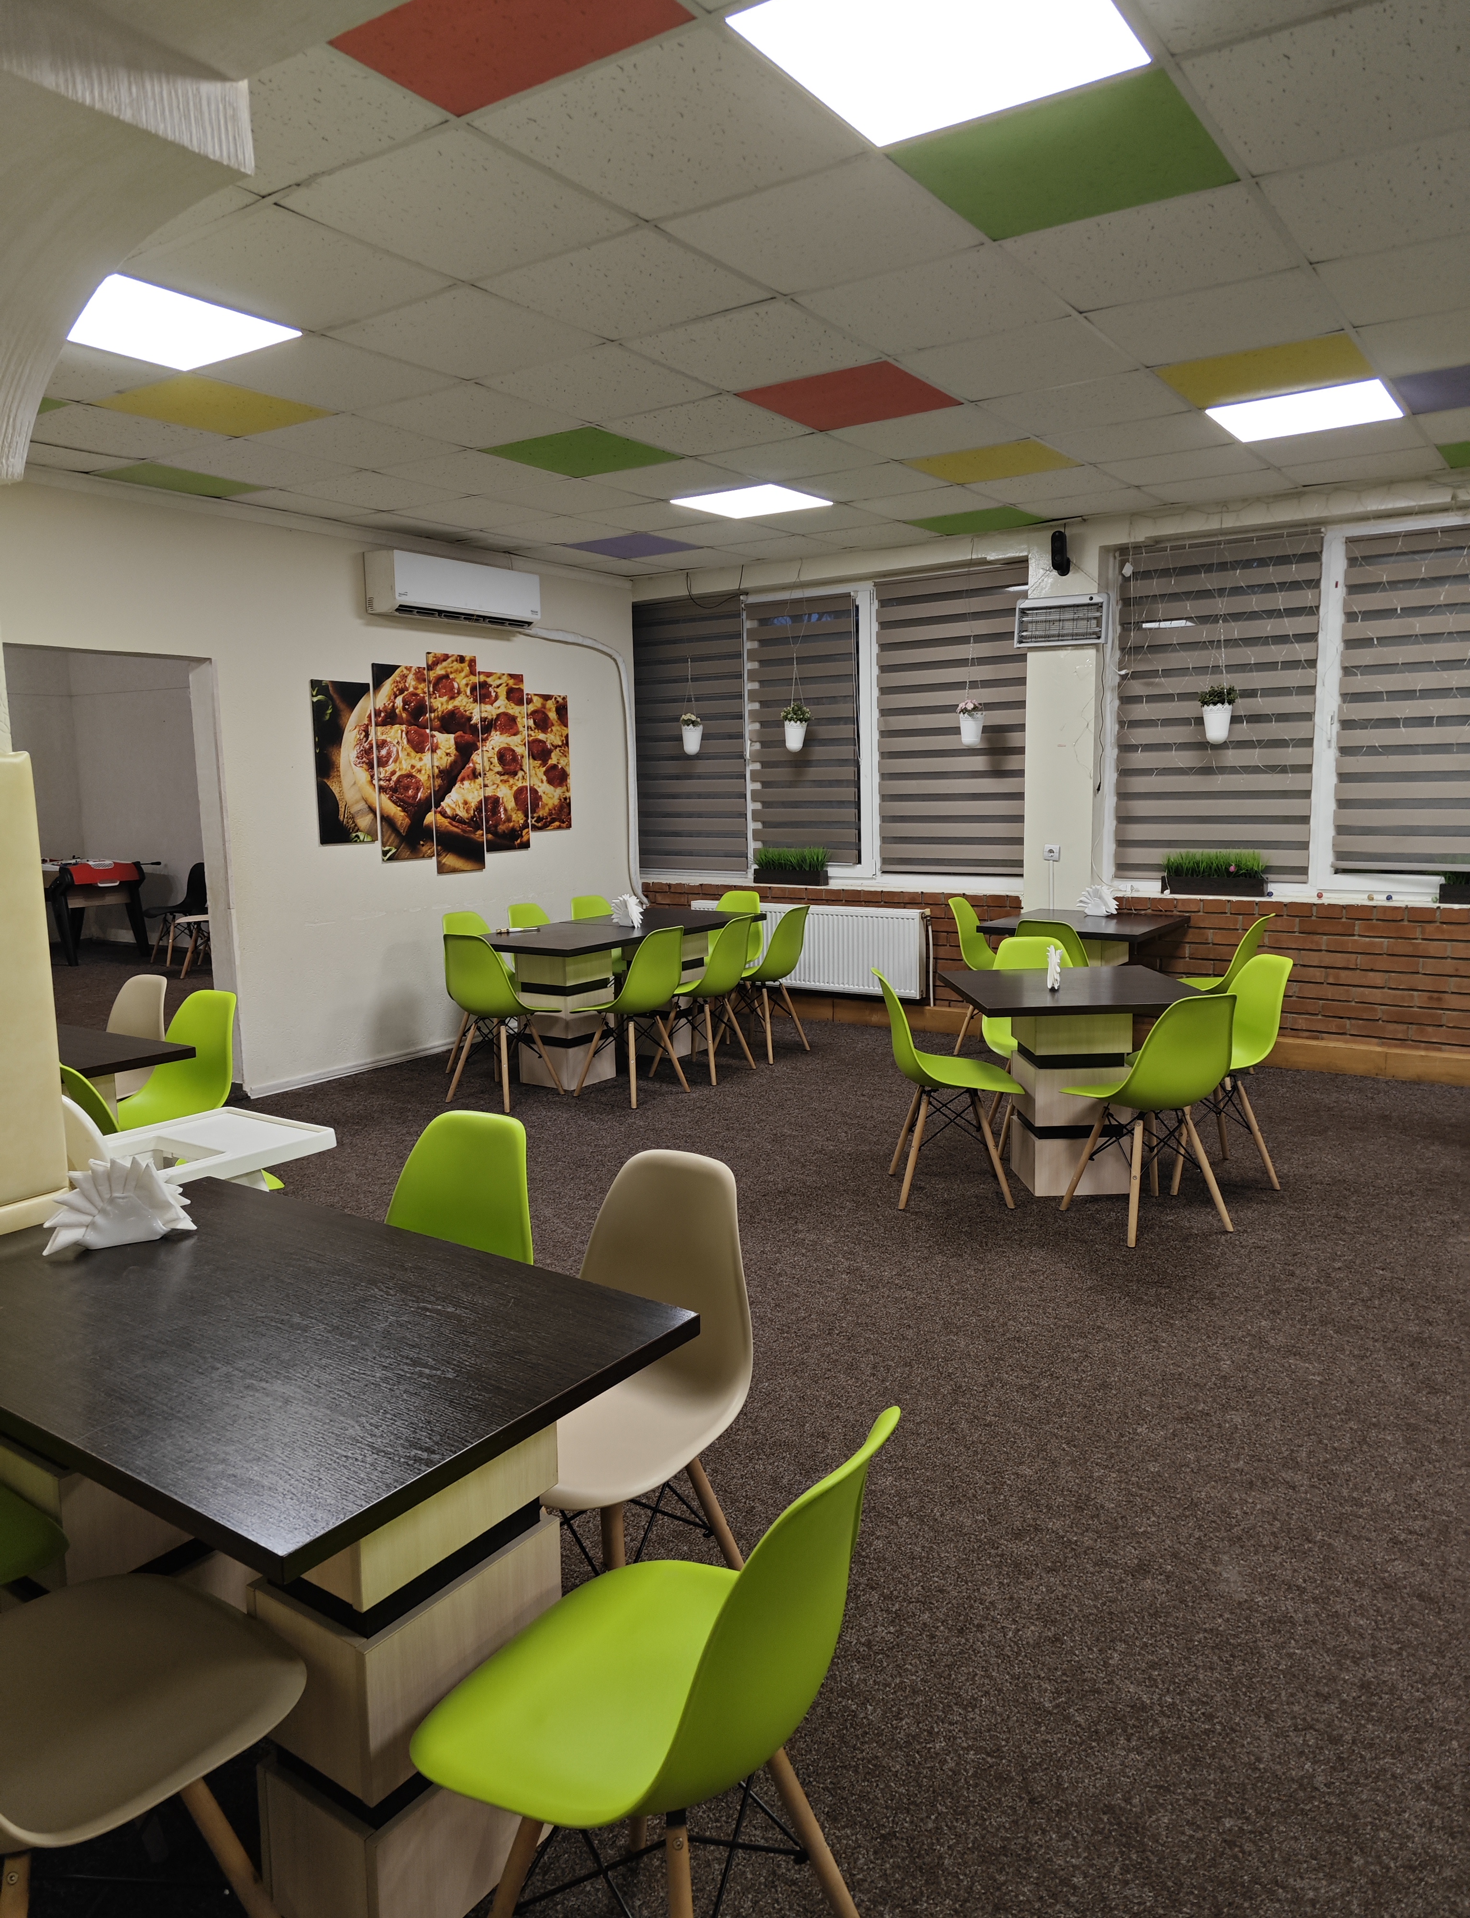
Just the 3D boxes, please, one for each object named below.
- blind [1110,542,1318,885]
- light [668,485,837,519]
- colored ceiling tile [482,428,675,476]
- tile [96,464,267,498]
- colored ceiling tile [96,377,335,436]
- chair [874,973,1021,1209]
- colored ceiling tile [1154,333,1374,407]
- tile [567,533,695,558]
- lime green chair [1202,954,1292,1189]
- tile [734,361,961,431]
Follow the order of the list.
[{"bbox_3d":[2.369,-1.223,6.479,0.940,1.667,0.060,4,9,34],"label":"blind"},{"bbox_3d":[0.086,-2.126,6.057,0.595,0.025,0.595,4,9,34],"label":"light"},{"bbox_3d":[-0.593,-1.985,5.102,0.595,0.020,0.595,4,9,34],"label":"colored ceiling tile"},{"bbox_3d":[-2.308,-2.014,5.479,0.330,0.018,0.580,4,10,34],"label":"tile"},{"bbox_3d":[-1.767,-1.875,4.428,0.590,0.020,0.590,4,10,34],"label":"colored ceiling tile"},{"bbox_3d":[0.740,0.427,4.587,0.515,0.800,0.455,-1,8,2],"label":"chair"},{"bbox_3d":[1.725,-1.910,4.216,0.590,0.020,0.590,4,10,34],"label":"colored ceiling tile"},{"bbox_3d":[-0.562,-2.296,7.246,0.595,0.018,0.595,4,10,34],"label":"tile"},{"bbox_3d":[1.723,0.397,4.712,0.510,0.805,0.455,-2,8,-7],"label":"lime green chair"},{"bbox_3d":[0.396,-1.911,4.399,0.590,0.020,0.590,4,10,34],"label":"tile"}]

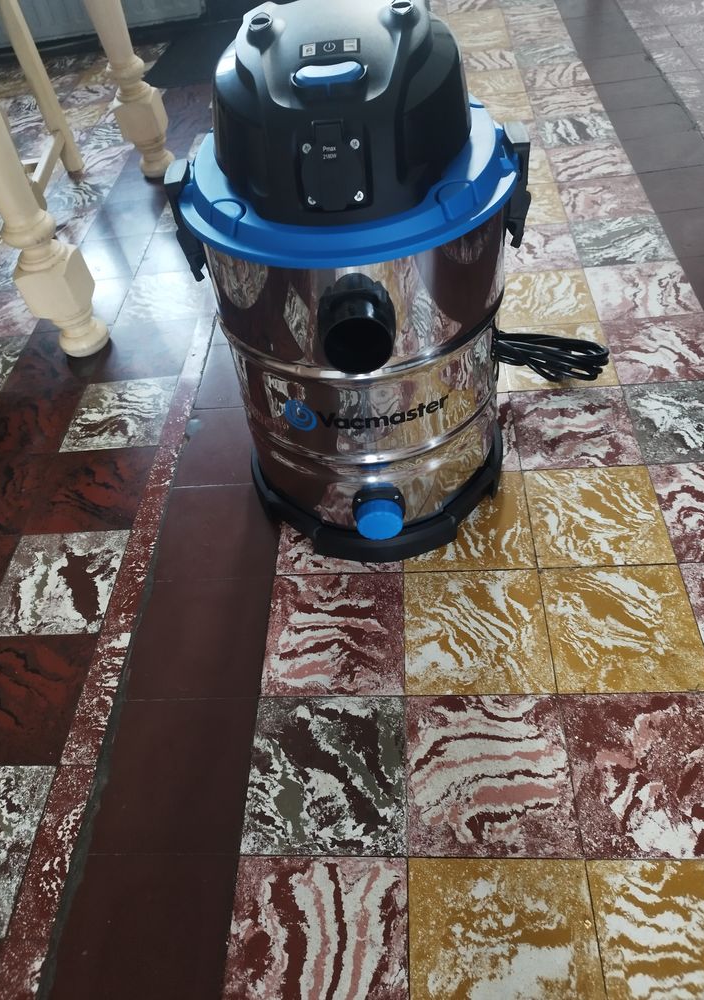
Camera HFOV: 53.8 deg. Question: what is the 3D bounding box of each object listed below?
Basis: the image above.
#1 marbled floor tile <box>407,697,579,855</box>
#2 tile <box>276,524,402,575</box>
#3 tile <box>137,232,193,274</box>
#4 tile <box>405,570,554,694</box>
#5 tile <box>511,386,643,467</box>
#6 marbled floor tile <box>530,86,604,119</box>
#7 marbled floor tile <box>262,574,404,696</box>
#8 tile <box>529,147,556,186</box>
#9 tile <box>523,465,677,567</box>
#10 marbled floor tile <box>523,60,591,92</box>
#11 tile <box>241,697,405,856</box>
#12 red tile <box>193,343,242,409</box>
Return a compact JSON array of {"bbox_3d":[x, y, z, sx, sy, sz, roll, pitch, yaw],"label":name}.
[{"bbox_3d":[0.170,0.342,0.869,0.202,0.015,0.199,-3,50,7],"label":"marbled floor tile"},{"bbox_3d":[-0.013,0.043,1.146,0.200,0.012,0.200,-2,49,7],"label":"tile"},{"bbox_3d":[-0.368,-0.535,1.507,0.168,0.015,0.173,-2,49,7],"label":"tile"},{"bbox_3d":[0.177,0.188,0.993,0.200,0.012,0.200,-2,49,7],"label":"tile"},{"bbox_3d":[0.391,-0.126,1.229,0.200,0.012,0.200,-2,49,7],"label":"tile"},{"bbox_3d":[0.651,-1.202,2.109,0.200,0.012,0.200,-2,49,7],"label":"marbled floor tile"},{"bbox_3d":[-0.018,0.166,0.856,0.168,0.015,0.168,-2,49,7],"label":"marbled floor tile"},{"bbox_3d":[0.431,-0.885,1.869,0.202,0.015,0.199,-3,50,7],"label":"tile"},{"bbox_3d":[0.385,0.028,1.101,0.202,0.015,0.199,-3,50,7],"label":"tile"},{"bbox_3d":[0.553,-1.137,1.882,0.168,0.015,0.168,-2,49,7],"label":"marbled floor tile"},{"bbox_3d":[-0.030,0.348,0.887,0.200,0.012,0.200,-2,49,7],"label":"tile"},{"bbox_3d":[-0.203,-0.257,1.433,0.208,0.015,0.201,-3,50,7],"label":"red tile"}]

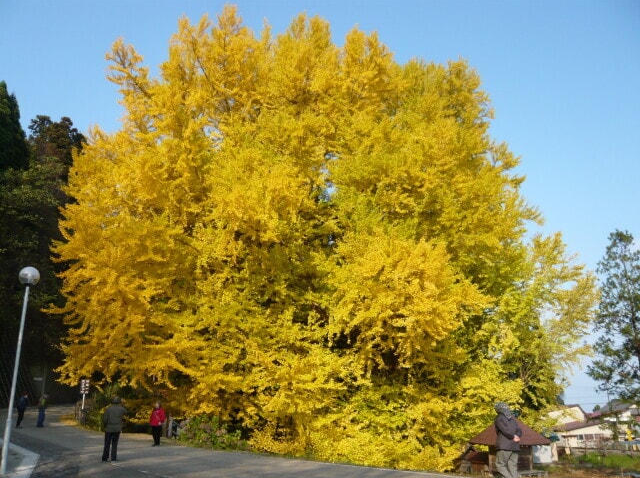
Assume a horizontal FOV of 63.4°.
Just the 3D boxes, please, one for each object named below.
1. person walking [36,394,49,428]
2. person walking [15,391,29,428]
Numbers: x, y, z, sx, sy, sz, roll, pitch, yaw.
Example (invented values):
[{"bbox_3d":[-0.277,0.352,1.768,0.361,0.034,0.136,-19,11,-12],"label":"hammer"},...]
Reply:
[{"bbox_3d":[-13.525,8.340,25.215,0.420,1.600,0.500,6,-19,-21],"label":"person walking"},{"bbox_3d":[-14.131,8.099,24.574,0.450,1.650,0.500,6,-19,-21],"label":"person walking"}]

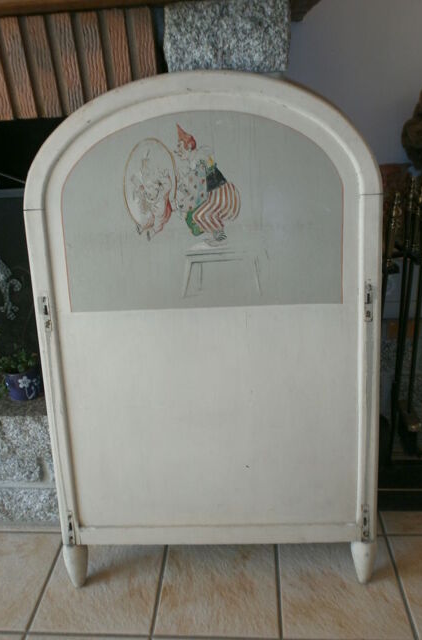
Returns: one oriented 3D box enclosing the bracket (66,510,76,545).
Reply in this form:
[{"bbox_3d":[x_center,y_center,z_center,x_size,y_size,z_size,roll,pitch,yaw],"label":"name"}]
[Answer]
[{"bbox_3d":[-0.354,0.528,1.264,0.019,0.097,0.008,-3,12,4],"label":"bracket"}]

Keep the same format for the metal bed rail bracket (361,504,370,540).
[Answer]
[{"bbox_3d":[0.379,0.497,1.216,0.018,0.103,0.008,-3,12,4],"label":"metal bed rail bracket"}]

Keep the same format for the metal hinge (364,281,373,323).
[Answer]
[{"bbox_3d":[0.347,-0.040,1.098,0.019,0.094,0.008,-3,12,4],"label":"metal hinge"}]

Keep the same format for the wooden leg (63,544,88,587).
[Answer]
[{"bbox_3d":[-0.354,0.645,1.310,0.066,0.118,0.066,-3,12,4],"label":"wooden leg"}]

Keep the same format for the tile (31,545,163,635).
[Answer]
[{"bbox_3d":[-0.285,0.696,1.336,0.299,0.010,0.289,-2,25,5],"label":"tile"}]

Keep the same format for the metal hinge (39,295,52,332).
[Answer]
[{"bbox_3d":[-0.378,-0.013,1.145,0.021,0.086,0.008,-3,12,4],"label":"metal hinge"}]

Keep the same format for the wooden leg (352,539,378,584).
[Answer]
[{"bbox_3d":[0.385,0.612,1.262,0.068,0.116,0.068,-3,12,4],"label":"wooden leg"}]

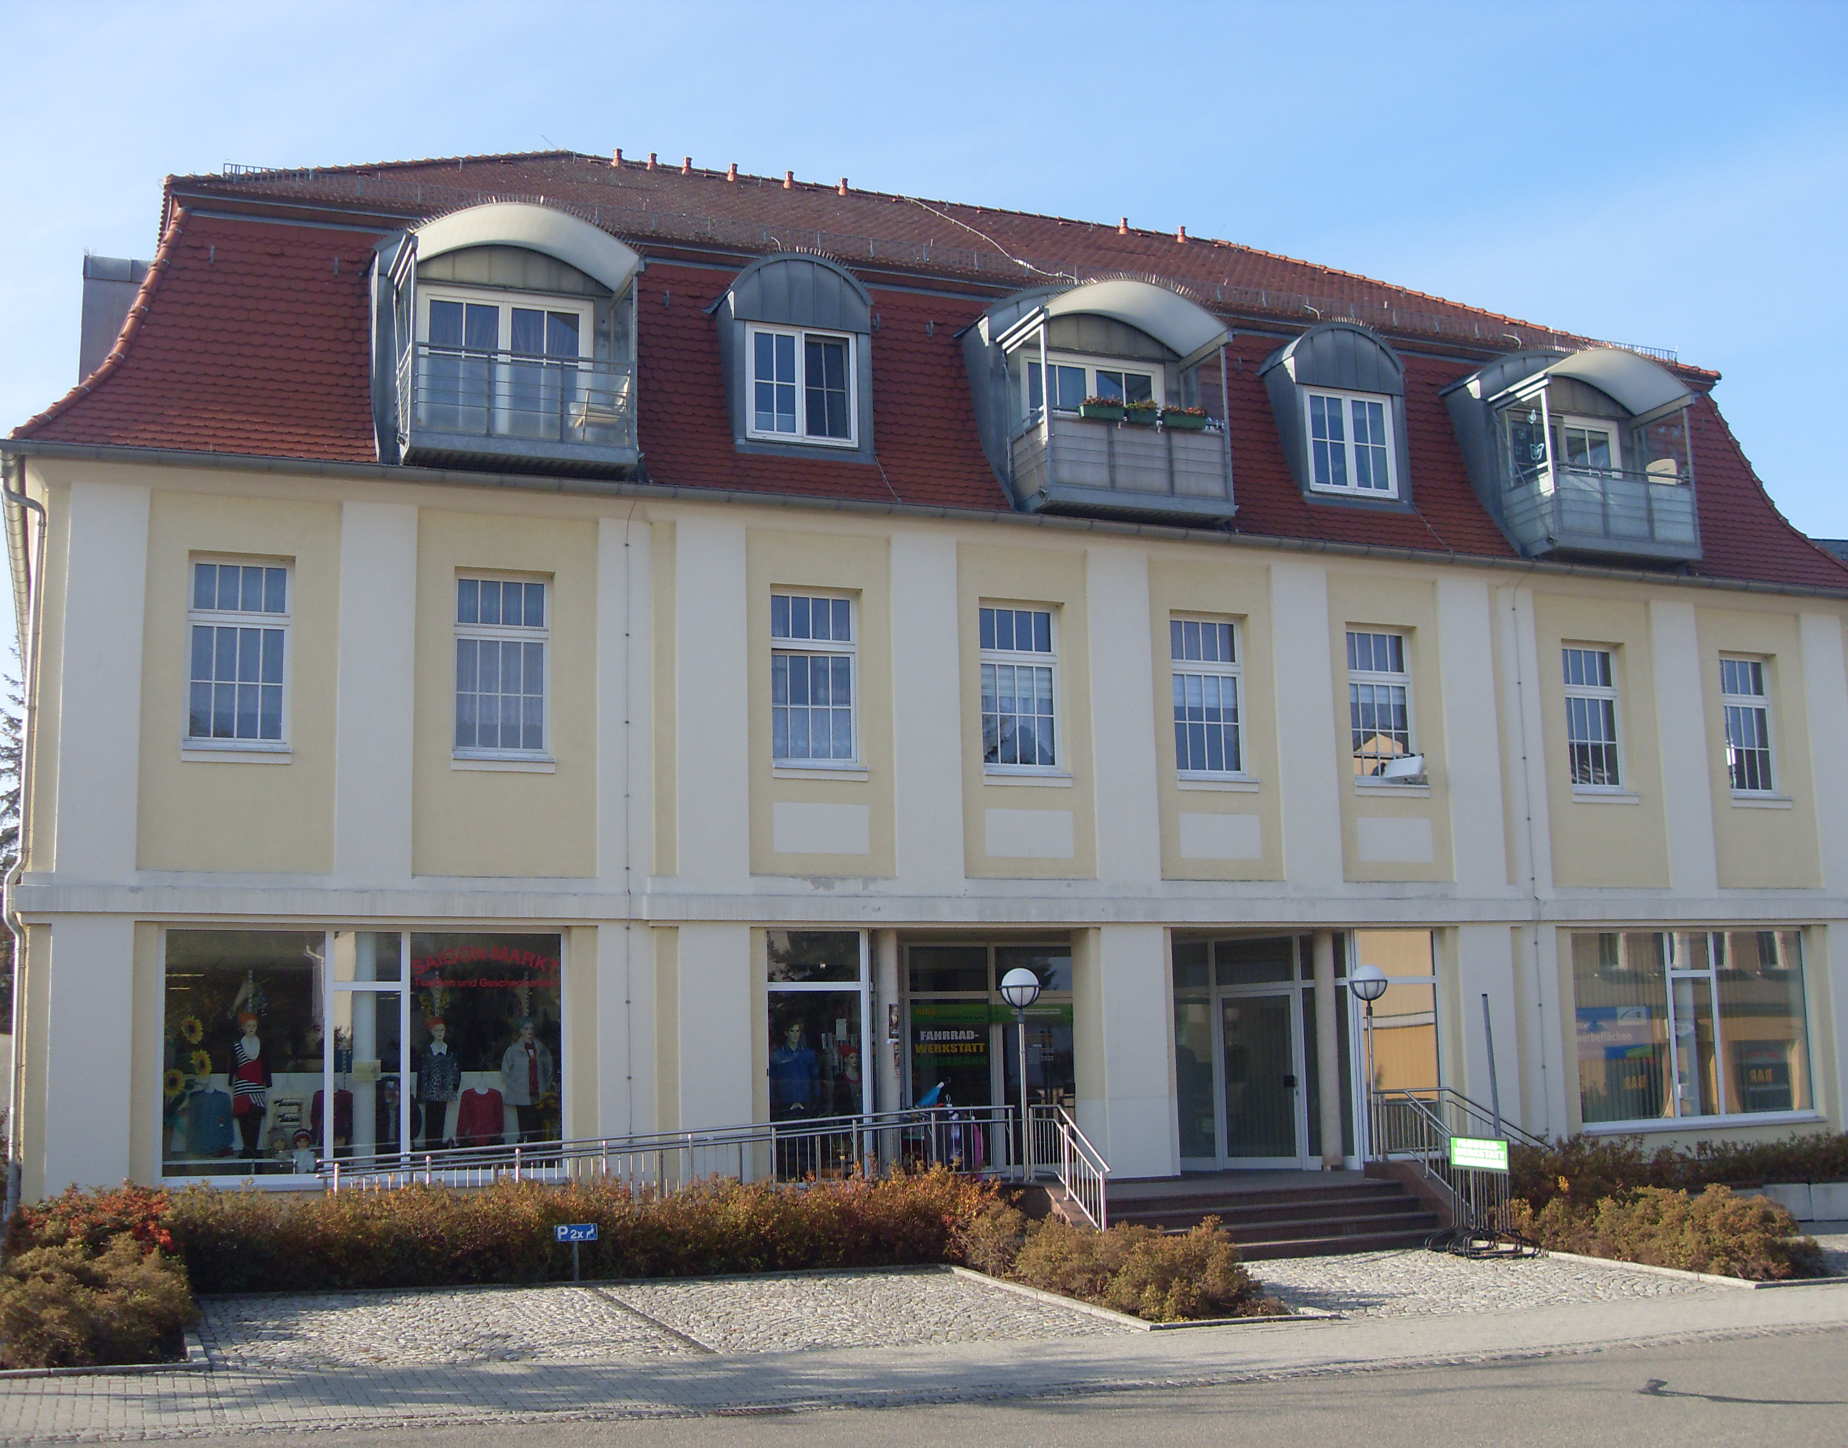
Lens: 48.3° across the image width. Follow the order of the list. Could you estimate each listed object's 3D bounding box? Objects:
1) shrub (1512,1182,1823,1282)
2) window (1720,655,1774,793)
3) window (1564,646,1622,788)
[{"bbox_3d":[7.416,4.906,20.443,1.498,0.835,3.210,2,-10,-22],"label":"shrub"},{"bbox_3d":[12.296,0.018,30.833,1.100,2.130,0.160,2,-10,-21],"label":"window"},{"bbox_3d":[8.960,-0.095,27.810,1.054,1.916,0.120,2,-10,-22],"label":"window"}]

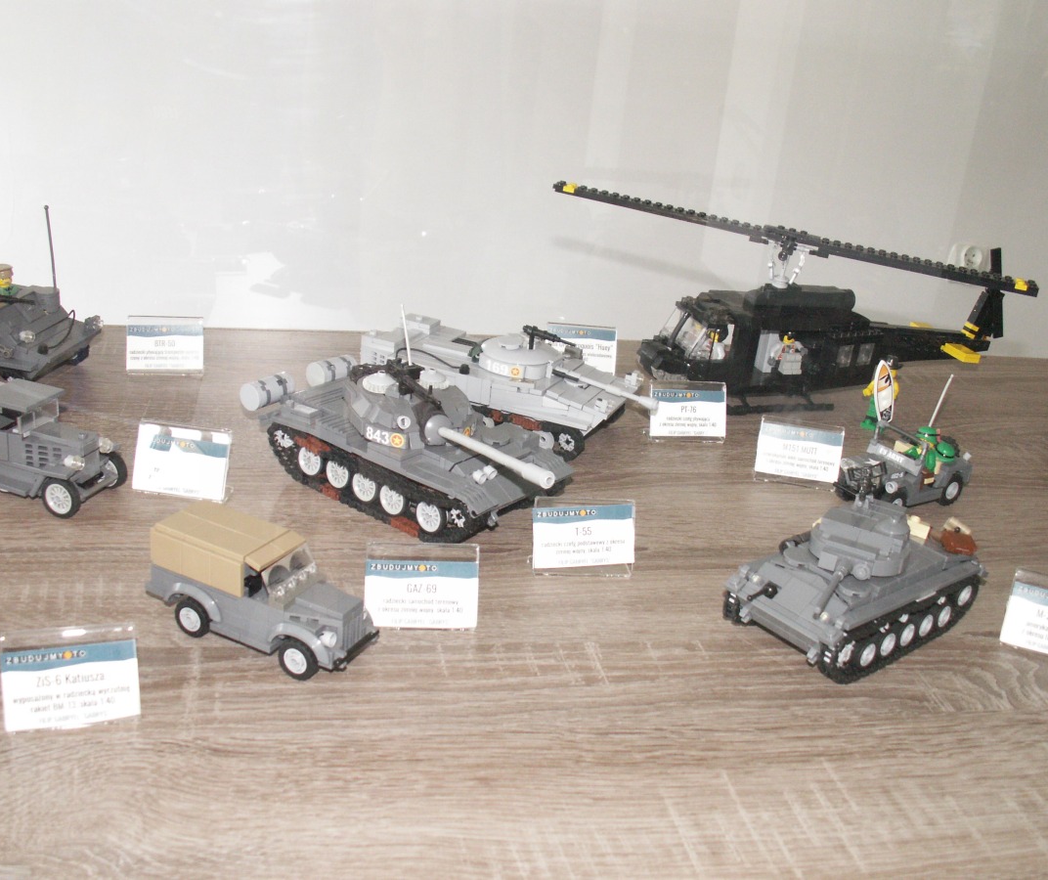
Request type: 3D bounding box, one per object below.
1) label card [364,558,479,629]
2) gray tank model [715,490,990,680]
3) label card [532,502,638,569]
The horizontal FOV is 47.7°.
[{"bbox_3d":[-0.047,0.071,0.549,0.051,0.031,0.004,2,6,-8],"label":"label card"},{"bbox_3d":[0.164,0.060,0.578,0.129,0.067,0.069,-14,29,-38],"label":"gray tank model"},{"bbox_3d":[0.030,0.049,0.606,0.051,0.032,0.004,-2,3,-7],"label":"label card"}]

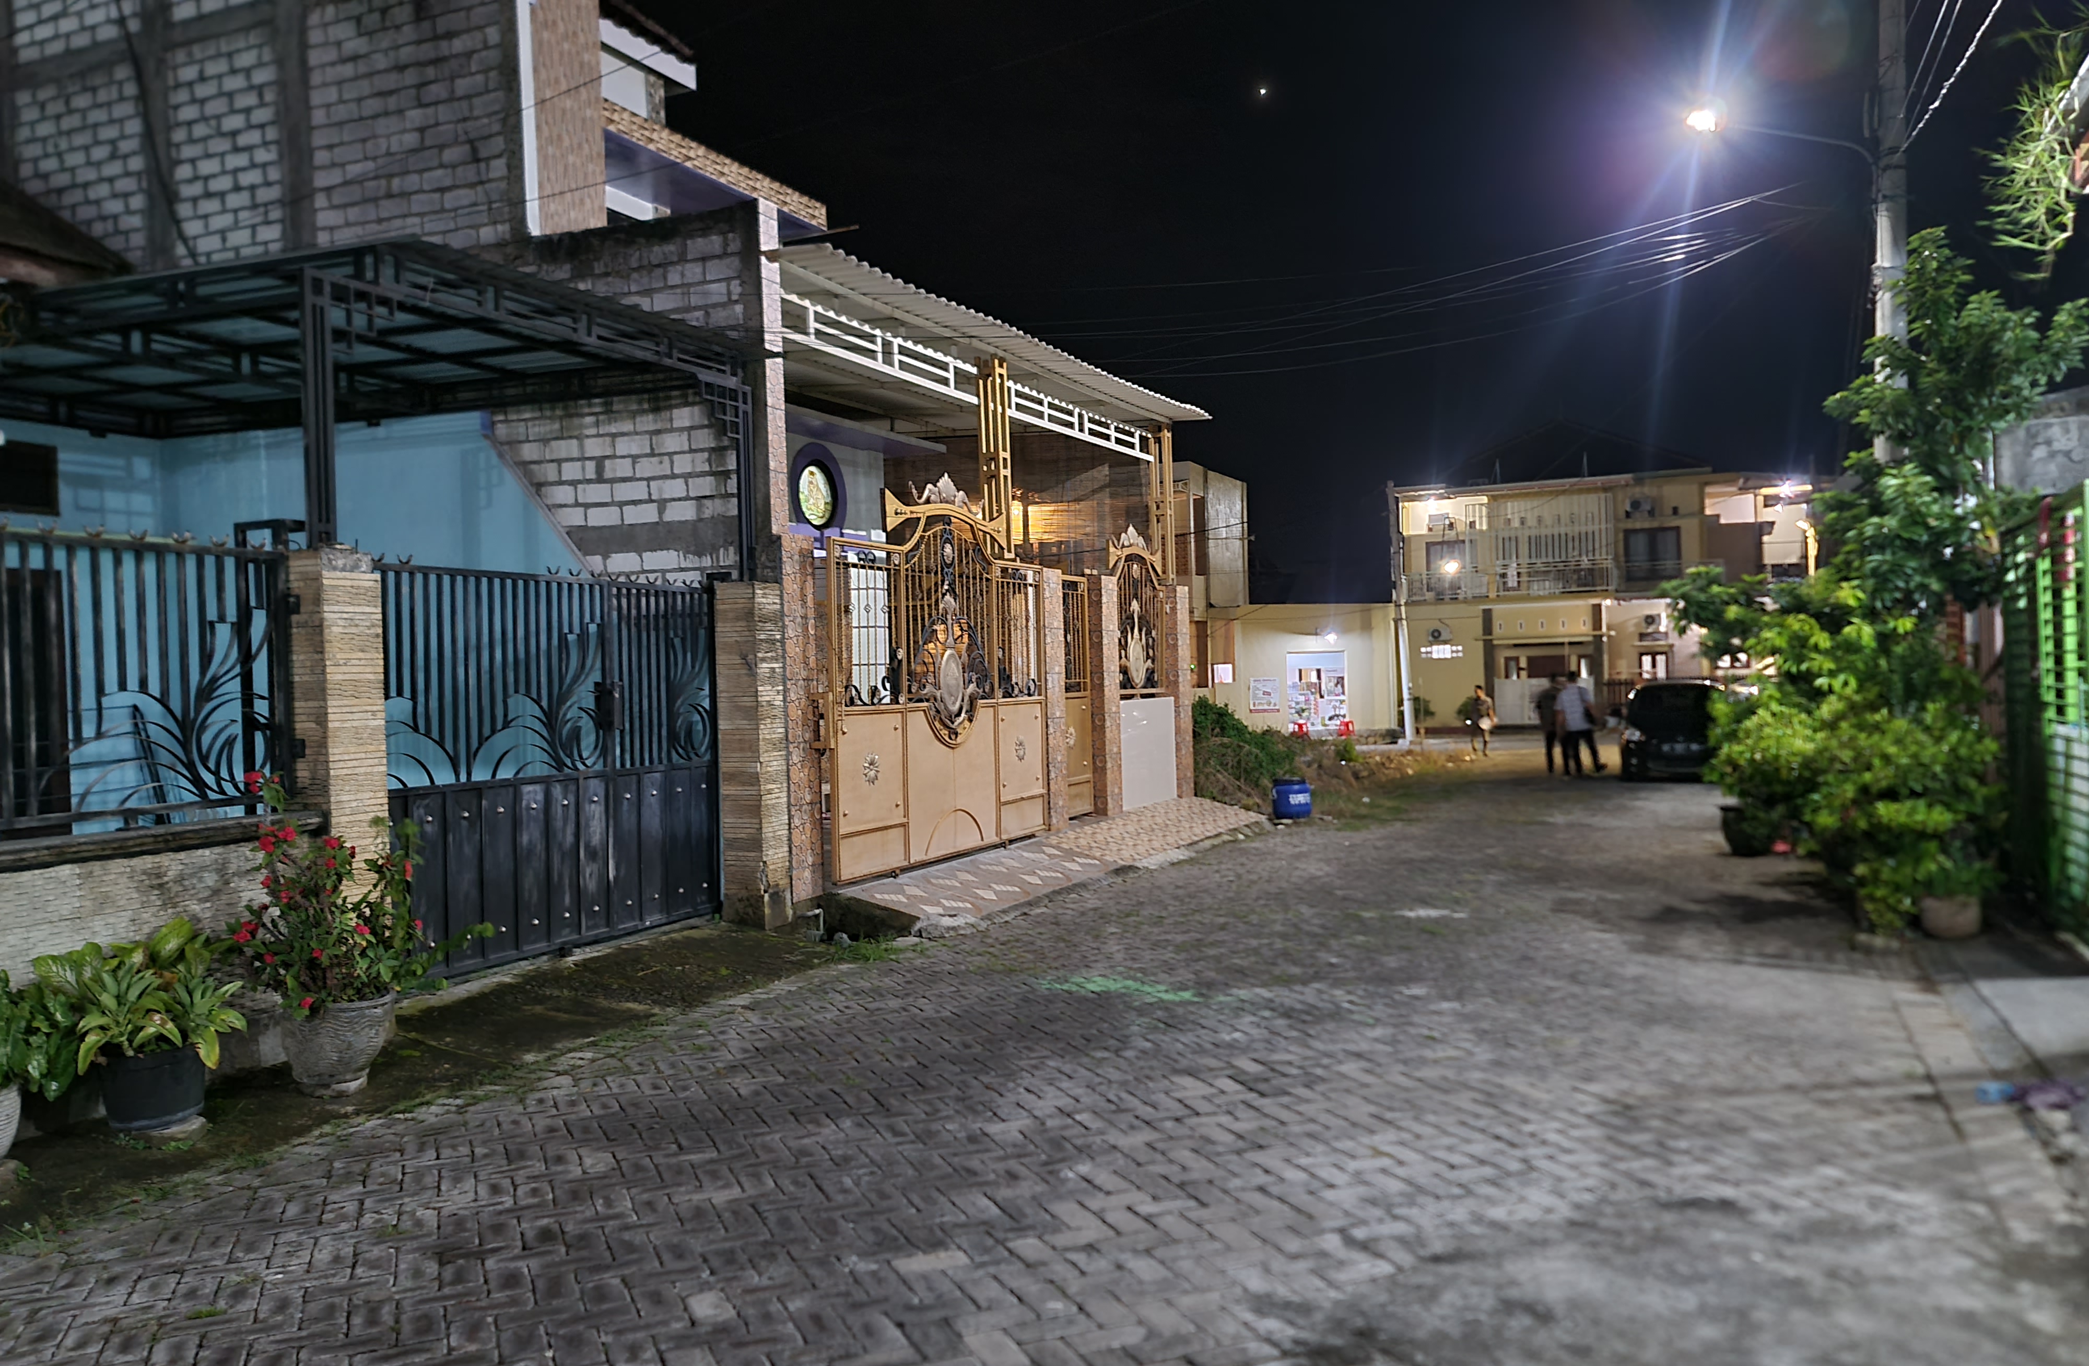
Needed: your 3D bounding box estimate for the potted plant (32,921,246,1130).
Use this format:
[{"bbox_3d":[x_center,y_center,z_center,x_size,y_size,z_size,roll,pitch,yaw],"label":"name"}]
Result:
[{"bbox_3d":[-3.379,1.259,5.659,0.620,0.720,0.660,-1,0,25],"label":"potted plant"}]

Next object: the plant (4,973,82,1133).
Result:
[{"bbox_3d":[-3.700,1.318,5.450,0.430,0.540,0.400,-2,0,-34],"label":"plant"}]

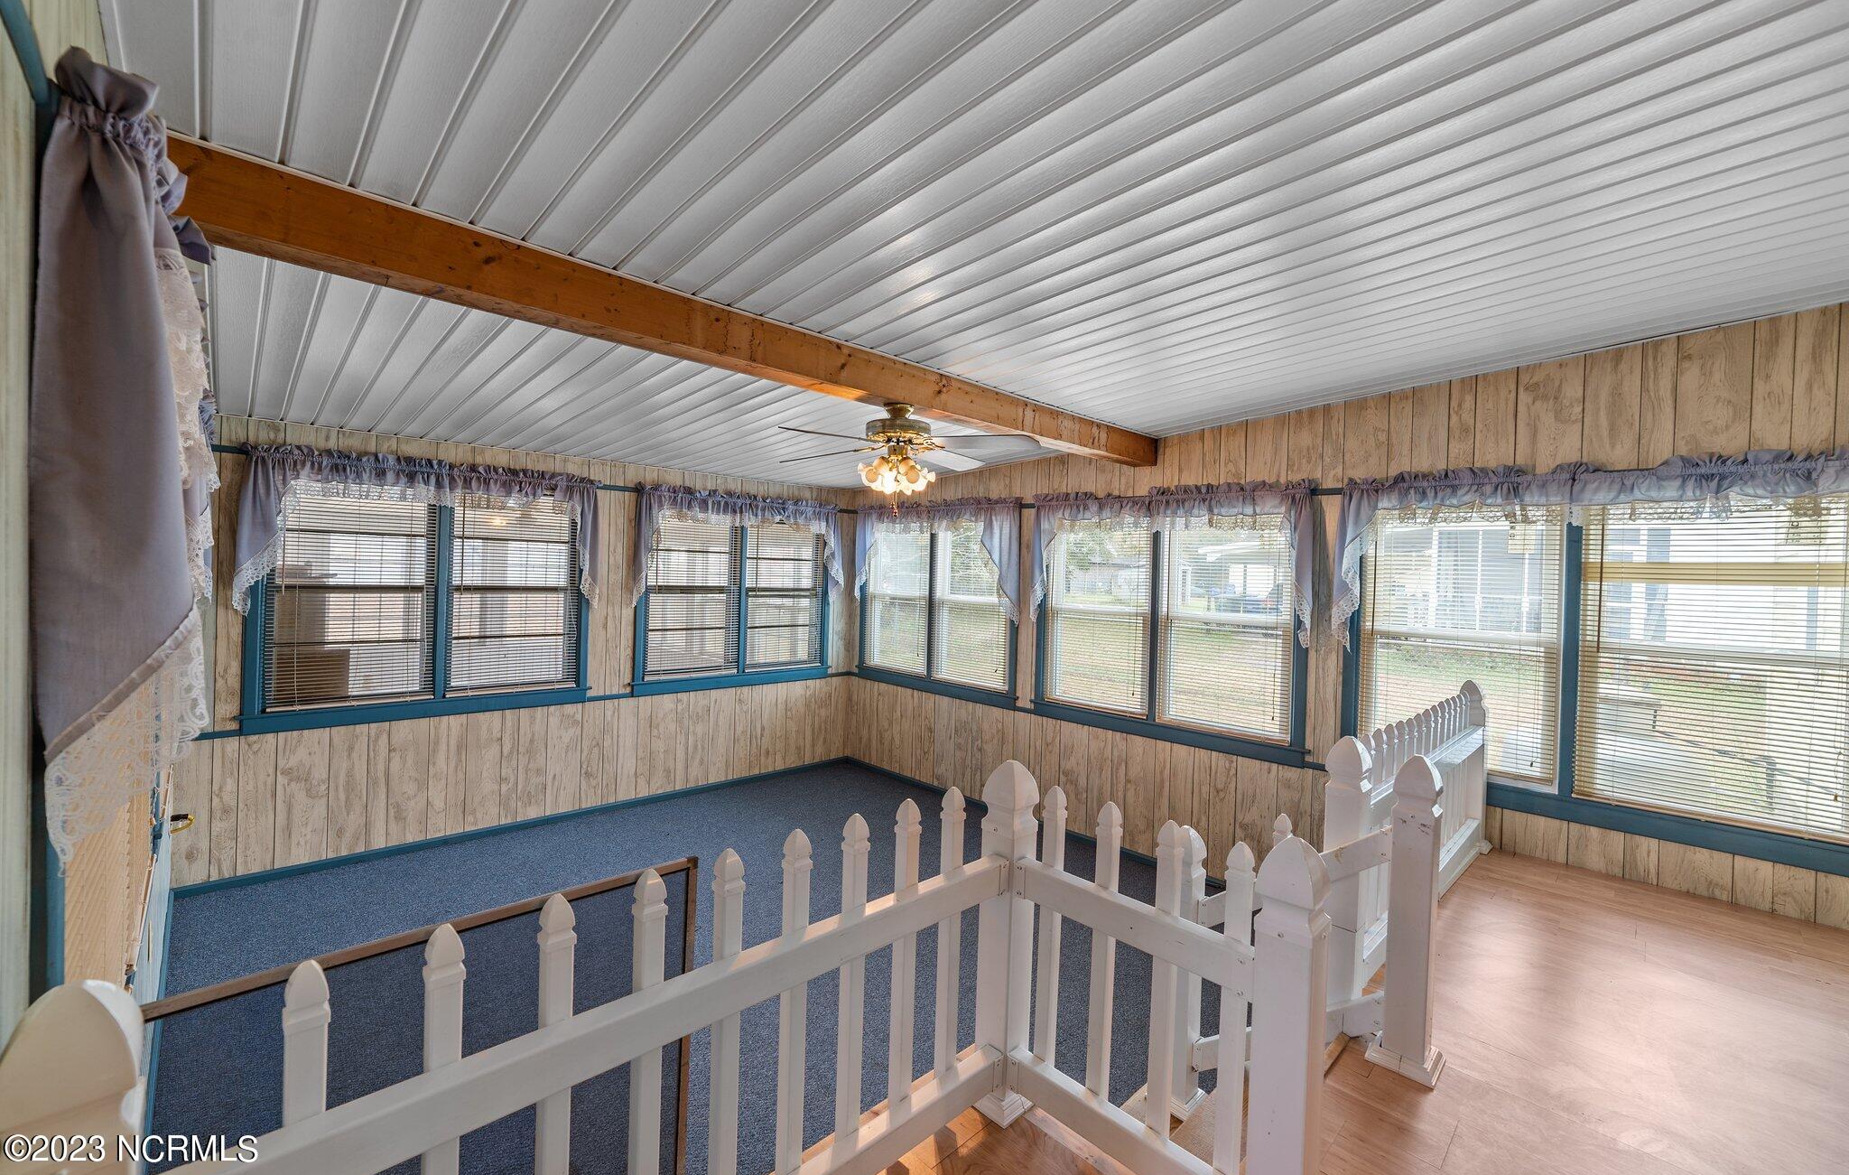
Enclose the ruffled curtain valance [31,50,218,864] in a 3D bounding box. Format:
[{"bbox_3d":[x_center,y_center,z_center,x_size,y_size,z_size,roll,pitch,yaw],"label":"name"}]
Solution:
[{"bbox_3d":[-1.556,-0.191,1.470,0.130,0.901,1.821,0,2,-45],"label":"ruffled curtain valance"}]

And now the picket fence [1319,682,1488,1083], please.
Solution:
[{"bbox_3d":[1.863,0.802,2.534,2.088,0.771,0.321,0,2,-43],"label":"picket fence"}]

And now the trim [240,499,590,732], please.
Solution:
[{"bbox_3d":[-3.069,0.071,4.552,1.842,1.494,0.090,0,2,-43],"label":"trim"}]

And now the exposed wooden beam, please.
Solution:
[{"bbox_3d":[-0.174,-0.864,3.070,4.334,0.178,0.146,0,2,-43],"label":"exposed wooden beam"}]

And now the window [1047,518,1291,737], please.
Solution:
[{"bbox_3d":[1.447,0.167,4.525,0.090,1.348,1.698,0,2,-43],"label":"window"}]

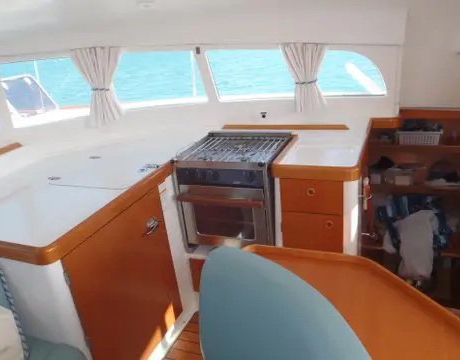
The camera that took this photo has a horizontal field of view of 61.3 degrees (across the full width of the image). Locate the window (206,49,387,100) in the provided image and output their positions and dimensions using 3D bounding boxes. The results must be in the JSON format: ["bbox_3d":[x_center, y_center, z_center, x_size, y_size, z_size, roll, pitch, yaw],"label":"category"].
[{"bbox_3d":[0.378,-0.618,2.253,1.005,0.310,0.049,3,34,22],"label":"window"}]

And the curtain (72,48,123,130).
[{"bbox_3d":[-0.803,-0.573,2.408,0.276,0.463,0.099,-10,22,-8],"label":"curtain"}]

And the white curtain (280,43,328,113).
[{"bbox_3d":[0.438,-0.573,2.202,0.256,0.394,0.084,3,34,22],"label":"white curtain"}]

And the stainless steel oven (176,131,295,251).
[{"bbox_3d":[0.052,0.077,2.164,0.492,0.545,0.501,3,24,22],"label":"stainless steel oven"}]

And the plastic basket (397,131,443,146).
[{"bbox_3d":[1.208,-0.289,2.483,0.261,0.099,0.187,3,24,22],"label":"plastic basket"}]

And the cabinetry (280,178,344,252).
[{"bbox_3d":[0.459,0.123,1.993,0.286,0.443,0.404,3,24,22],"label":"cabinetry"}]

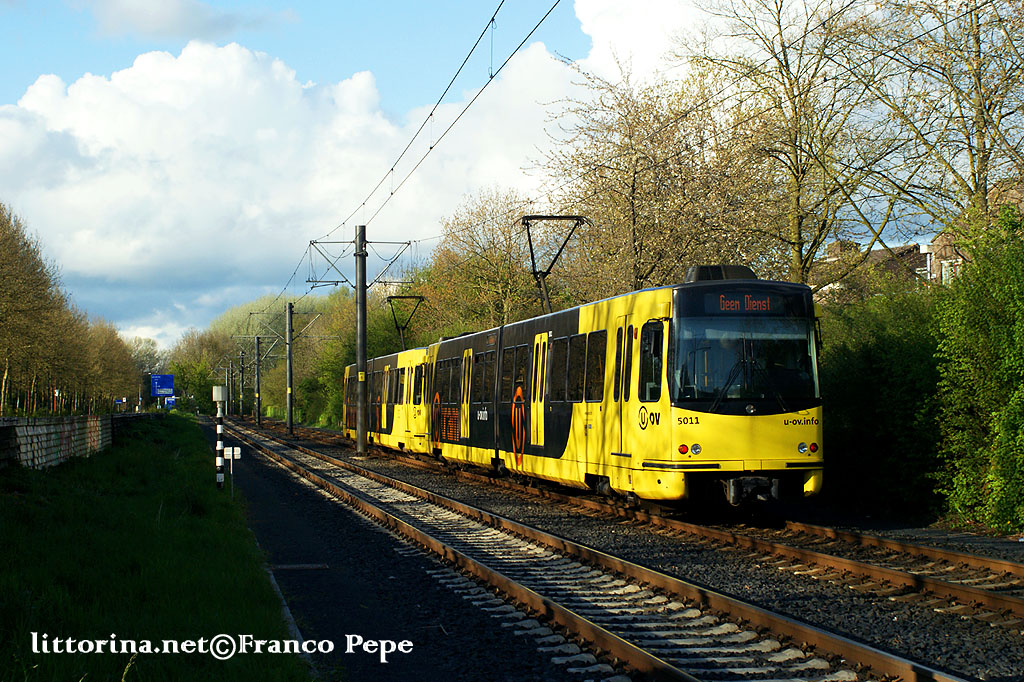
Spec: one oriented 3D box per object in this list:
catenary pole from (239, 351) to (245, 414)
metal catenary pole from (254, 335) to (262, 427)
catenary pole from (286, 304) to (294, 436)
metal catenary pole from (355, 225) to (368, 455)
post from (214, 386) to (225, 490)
[{"bbox_3d":[-30.211,4.984,190.957,0.330,7.553,0.330,0,-2,-11],"label":"catenary pole"},{"bbox_3d":[-22.023,3.501,147.979,0.330,7.649,0.330,0,-2,-11],"label":"metal catenary pole"},{"bbox_3d":[-12.938,1.616,99.513,0.330,7.642,0.330,0,-2,-11],"label":"catenary pole"},{"bbox_3d":[-5.073,-0.063,57.543,0.330,7.669,0.330,0,-2,-11],"label":"metal catenary pole"},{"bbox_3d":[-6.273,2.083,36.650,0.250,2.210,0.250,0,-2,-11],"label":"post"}]

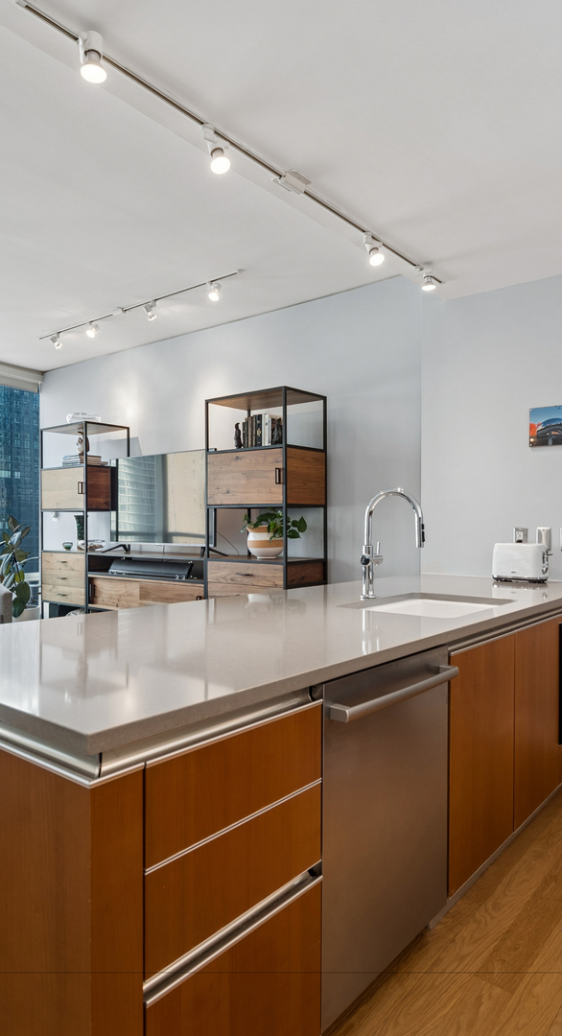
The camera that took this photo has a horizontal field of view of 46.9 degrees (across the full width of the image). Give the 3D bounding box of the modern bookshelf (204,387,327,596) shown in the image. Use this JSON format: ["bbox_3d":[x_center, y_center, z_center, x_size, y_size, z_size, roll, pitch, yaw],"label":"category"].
[{"bbox_3d":[-0.105,0.186,4.394,0.702,1.986,0.447,0,0,39],"label":"modern bookshelf"}]

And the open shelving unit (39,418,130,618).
[{"bbox_3d":[-1.739,0.182,5.726,0.698,1.986,0.436,0,0,39],"label":"open shelving unit"}]

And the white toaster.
[{"bbox_3d":[1.229,0.225,3.300,0.242,0.195,0.160,0,0,39],"label":"white toaster"}]

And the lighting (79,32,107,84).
[{"bbox_3d":[-0.486,-1.193,1.676,0.068,0.120,0.075,0,0,11],"label":"lighting"}]

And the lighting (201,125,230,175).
[{"bbox_3d":[-0.209,-1.186,2.083,0.075,0.130,0.078,1,0,-24],"label":"lighting"}]

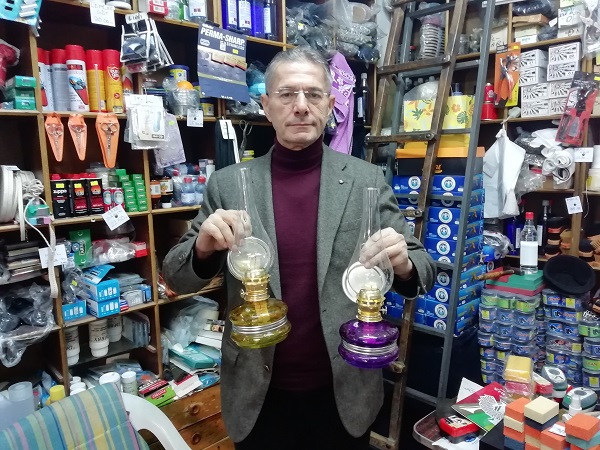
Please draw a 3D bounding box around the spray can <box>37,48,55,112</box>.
[{"bbox_3d":[-0.881,-0.488,1.541,0.058,0.214,0.058,-7,10,-34],"label":"spray can"}]

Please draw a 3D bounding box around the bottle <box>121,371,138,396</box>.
[{"bbox_3d":[-0.620,0.597,1.648,0.050,0.100,0.050,-8,11,-40],"label":"bottle"}]

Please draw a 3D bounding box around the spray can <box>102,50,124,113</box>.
[{"bbox_3d":[-0.663,-0.511,1.626,0.059,0.224,0.059,-1,8,0],"label":"spray can"}]

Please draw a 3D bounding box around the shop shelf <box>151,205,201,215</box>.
[{"bbox_3d":[-0.508,-0.076,1.794,0.288,0.017,0.250,-9,12,-44],"label":"shop shelf"}]

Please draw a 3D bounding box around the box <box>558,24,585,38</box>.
[{"bbox_3d":[1.333,-0.928,2.201,0.104,0.060,0.150,6,11,41],"label":"box"}]

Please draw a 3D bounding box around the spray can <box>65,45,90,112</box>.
[{"bbox_3d":[-0.760,-0.496,1.544,0.059,0.222,0.059,-7,10,-33],"label":"spray can"}]

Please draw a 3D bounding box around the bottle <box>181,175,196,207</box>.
[{"bbox_3d":[-0.433,-0.135,1.753,0.056,0.116,0.050,-9,12,-44],"label":"bottle"}]

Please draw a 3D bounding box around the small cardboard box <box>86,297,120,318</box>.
[{"bbox_3d":[-0.670,0.266,1.530,0.071,0.053,0.140,-8,11,-41],"label":"small cardboard box"}]

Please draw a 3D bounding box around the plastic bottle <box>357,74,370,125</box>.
[{"bbox_3d":[0.357,-0.695,2.514,0.074,0.283,0.074,-1,8,0],"label":"plastic bottle"}]

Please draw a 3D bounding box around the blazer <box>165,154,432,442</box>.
[{"bbox_3d":[-0.004,0.193,1.140,0.650,0.780,0.360,-1,8,0],"label":"blazer"}]

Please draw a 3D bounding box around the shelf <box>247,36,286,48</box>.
[{"bbox_3d":[-0.277,-0.771,1.928,0.325,0.018,0.250,-9,12,-44],"label":"shelf"}]

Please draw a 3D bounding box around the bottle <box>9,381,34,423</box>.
[{"bbox_3d":[-0.793,0.555,1.297,0.062,0.190,0.062,-9,12,-44],"label":"bottle"}]

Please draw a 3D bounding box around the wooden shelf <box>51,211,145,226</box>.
[{"bbox_3d":[-0.732,-0.039,1.577,0.309,0.016,0.250,-9,12,-44],"label":"wooden shelf"}]

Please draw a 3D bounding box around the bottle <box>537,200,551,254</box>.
[{"bbox_3d":[1.200,0.015,2.182,0.060,0.252,0.062,-6,10,-31],"label":"bottle"}]

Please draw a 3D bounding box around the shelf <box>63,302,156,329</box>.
[{"bbox_3d":[-0.726,0.289,1.627,0.310,0.017,0.250,-9,12,-44],"label":"shelf"}]

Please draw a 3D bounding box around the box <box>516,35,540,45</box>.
[{"bbox_3d":[1.191,-0.933,2.326,0.100,0.042,0.130,6,11,41],"label":"box"}]

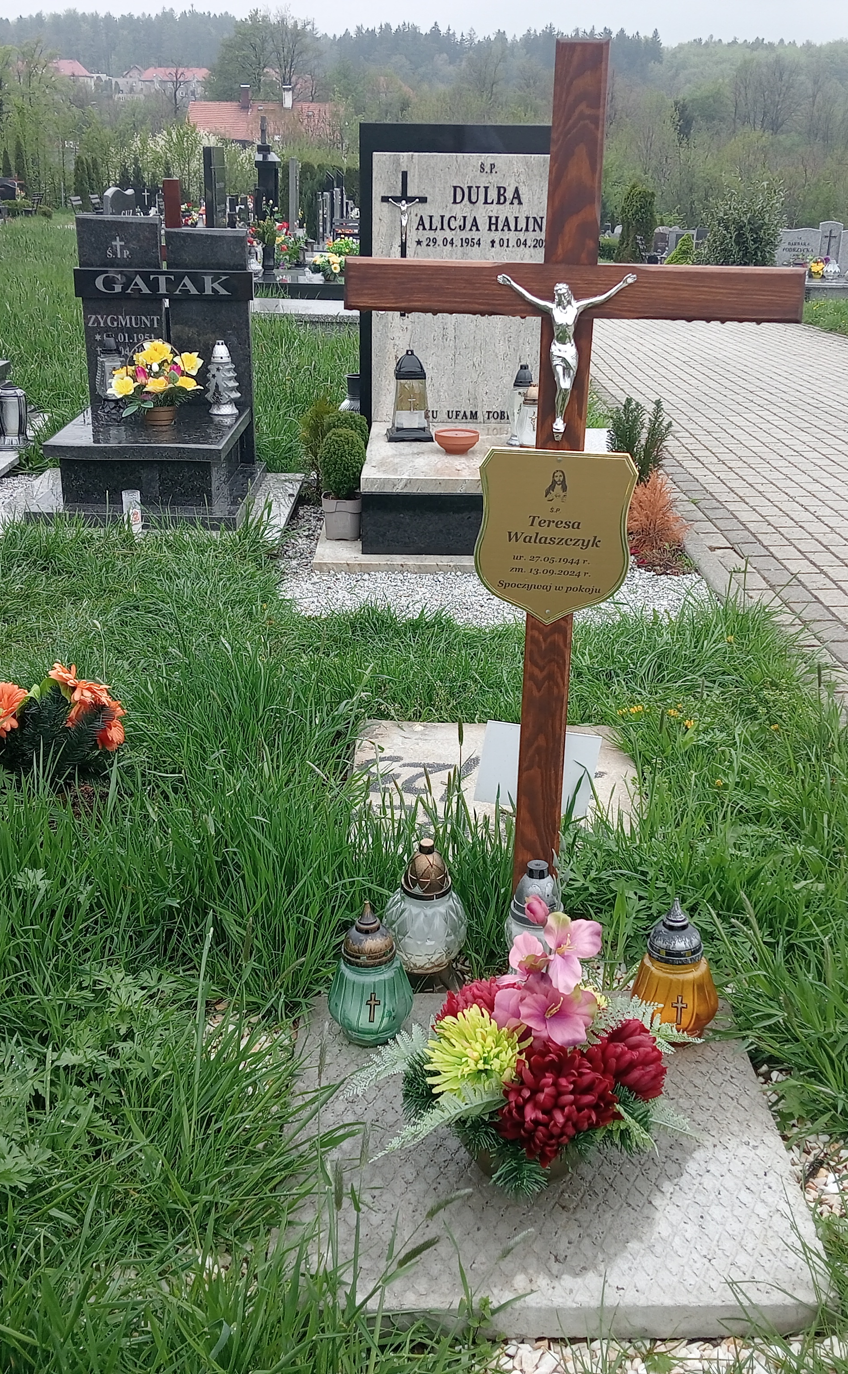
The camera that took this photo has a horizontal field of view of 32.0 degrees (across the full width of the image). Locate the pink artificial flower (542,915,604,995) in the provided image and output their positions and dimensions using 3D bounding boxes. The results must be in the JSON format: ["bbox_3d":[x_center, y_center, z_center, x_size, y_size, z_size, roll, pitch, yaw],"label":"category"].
[{"bbox_3d":[0.152,0.271,1.505,0.059,0.079,0.050,-3,21,-9],"label":"pink artificial flower"}]

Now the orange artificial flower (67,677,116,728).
[{"bbox_3d":[-0.592,0.027,2.636,0.083,0.078,0.065,-11,24,-28],"label":"orange artificial flower"}]

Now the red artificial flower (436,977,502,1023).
[{"bbox_3d":[0.056,0.343,1.600,0.090,0.066,0.080,4,18,10],"label":"red artificial flower"}]

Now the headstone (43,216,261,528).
[{"bbox_3d":[-0.961,-1.115,5.135,0.710,0.940,0.820,1,21,0],"label":"headstone"}]

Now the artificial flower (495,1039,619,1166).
[{"bbox_3d":[0.135,0.422,1.500,0.120,0.108,0.090,0,18,-3],"label":"artificial flower"}]

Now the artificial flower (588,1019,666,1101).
[{"bbox_3d":[0.213,0.392,1.551,0.075,0.075,0.075,-13,25,-32],"label":"artificial flower"}]

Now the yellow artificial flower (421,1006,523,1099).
[{"bbox_3d":[0.051,0.376,1.520,0.100,0.078,0.072,4,18,11],"label":"yellow artificial flower"}]

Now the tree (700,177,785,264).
[{"bbox_3d":[4.742,-6.778,22.000,1.270,1.600,1.200,1,18,0],"label":"tree"}]

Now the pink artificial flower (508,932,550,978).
[{"bbox_3d":[0.108,0.276,1.529,0.041,0.043,0.040,10,23,23],"label":"pink artificial flower"}]

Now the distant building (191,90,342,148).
[{"bbox_3d":[-13.235,-45.824,122.000,12.800,7.000,9.000,1,18,0],"label":"distant building"}]

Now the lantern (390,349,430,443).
[{"bbox_3d":[-0.051,-1.039,5.270,0.165,0.300,0.165,1,18,0],"label":"lantern"}]

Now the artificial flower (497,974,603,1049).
[{"bbox_3d":[0.129,0.338,1.540,0.106,0.072,0.070,0,18,-3],"label":"artificial flower"}]

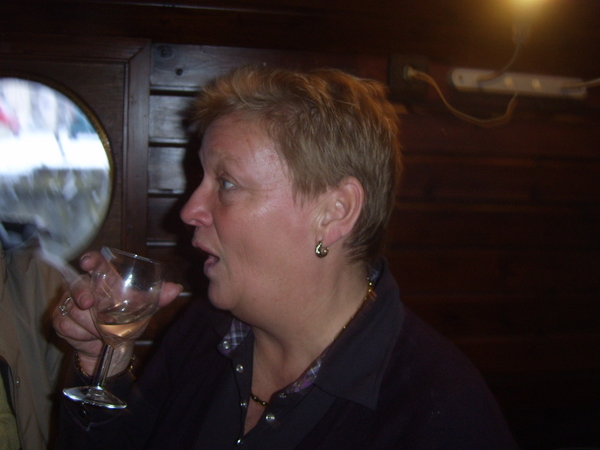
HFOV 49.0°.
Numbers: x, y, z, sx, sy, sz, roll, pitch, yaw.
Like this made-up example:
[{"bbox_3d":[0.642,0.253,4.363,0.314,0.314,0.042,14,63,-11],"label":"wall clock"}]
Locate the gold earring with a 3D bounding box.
[{"bbox_3d":[0.020,0.023,0.612,0.006,0.017,0.015,-3,-6,40],"label":"gold earring"}]

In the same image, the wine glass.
[{"bbox_3d":[-0.183,0.102,0.655,0.070,0.144,0.070,14,-8,0],"label":"wine glass"}]

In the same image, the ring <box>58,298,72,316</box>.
[{"bbox_3d":[-0.233,0.082,0.660,0.007,0.021,0.021,19,0,24],"label":"ring"}]

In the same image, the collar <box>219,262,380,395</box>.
[{"bbox_3d":[0.003,0.104,0.645,0.145,0.125,0.135,-3,-6,42],"label":"collar"}]

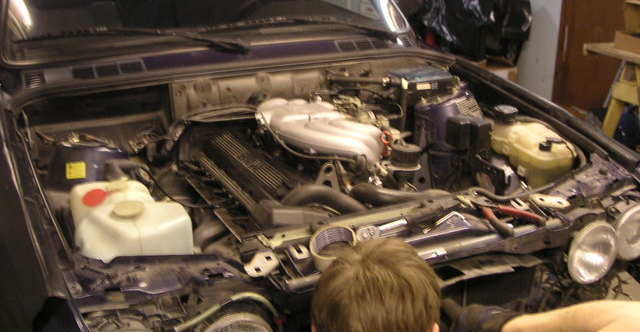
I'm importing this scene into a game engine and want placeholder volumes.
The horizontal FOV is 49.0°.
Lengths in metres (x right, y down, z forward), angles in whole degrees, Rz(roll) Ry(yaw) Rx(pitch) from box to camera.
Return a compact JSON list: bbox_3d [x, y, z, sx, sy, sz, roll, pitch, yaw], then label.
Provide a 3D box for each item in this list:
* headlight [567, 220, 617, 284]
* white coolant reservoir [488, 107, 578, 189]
[{"bbox_3d":[0.592,0.182,1.578,0.150,0.150,0.090,-11,21,-24],"label":"headlight"},{"bbox_3d":[0.550,-0.048,1.880,0.150,0.180,0.240,-10,20,-21],"label":"white coolant reservoir"}]

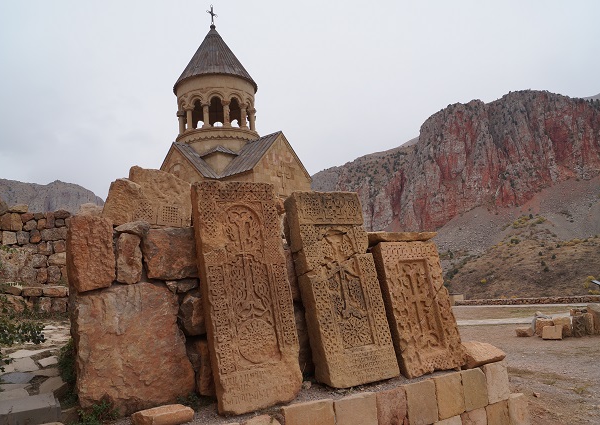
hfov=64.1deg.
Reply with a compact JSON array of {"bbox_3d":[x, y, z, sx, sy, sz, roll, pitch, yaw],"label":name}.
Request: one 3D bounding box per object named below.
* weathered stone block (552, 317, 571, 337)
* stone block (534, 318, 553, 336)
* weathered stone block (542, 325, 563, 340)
[{"bbox_3d":[6.660,2.904,12.162,0.400,0.437,0.360,-9,-10,28],"label":"weathered stone block"},{"bbox_3d":[6.293,2.958,12.298,0.400,0.424,0.360,-9,-10,28],"label":"stone block"},{"bbox_3d":[6.197,2.948,11.746,0.420,0.291,0.280,-10,-10,32],"label":"weathered stone block"}]

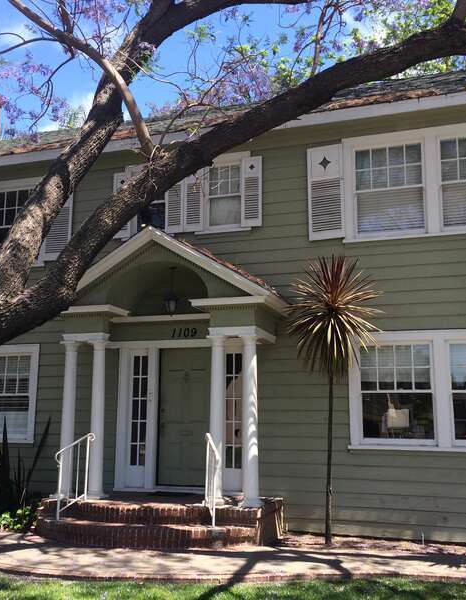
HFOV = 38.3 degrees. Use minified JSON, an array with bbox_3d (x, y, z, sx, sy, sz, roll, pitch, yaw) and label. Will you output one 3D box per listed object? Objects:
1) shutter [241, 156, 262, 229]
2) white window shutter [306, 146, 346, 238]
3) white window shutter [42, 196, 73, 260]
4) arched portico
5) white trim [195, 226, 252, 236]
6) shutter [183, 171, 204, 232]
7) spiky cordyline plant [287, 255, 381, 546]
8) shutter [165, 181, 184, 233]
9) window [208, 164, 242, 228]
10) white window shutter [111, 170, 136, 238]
[{"bbox_3d":[0.274,-1.616,9.998,0.319,1.082,0.037,-3,-10,19],"label":"shutter"},{"bbox_3d":[1.328,-1.546,9.606,0.510,1.377,0.037,-3,-10,19],"label":"white window shutter"},{"bbox_3d":[-2.891,-1.336,11.091,0.508,1.373,0.037,-3,-10,19],"label":"white window shutter"},{"bbox_3d":[-0.893,0.910,9.337,3.148,3.601,1.263,-3,-10,19],"label":"arched portico"},{"bbox_3d":[-0.154,-1.047,10.046,0.897,0.046,0.082,-3,-10,19],"label":"white trim"},{"bbox_3d":[-0.605,-1.573,10.307,0.327,1.080,0.037,-3,-10,19],"label":"shutter"},{"bbox_3d":[1.304,1.222,8.581,1.226,3.678,1.098,-3,-10,19],"label":"spiky cordyline plant"},{"bbox_3d":[-0.931,-1.621,10.793,0.314,1.108,0.050,-3,-10,19],"label":"shutter"},{"bbox_3d":[-0.131,-1.636,10.549,0.694,1.183,0.120,-3,-10,19],"label":"window"},{"bbox_3d":[-1.829,-1.557,11.096,0.313,1.146,0.050,-3,-10,19],"label":"white window shutter"}]

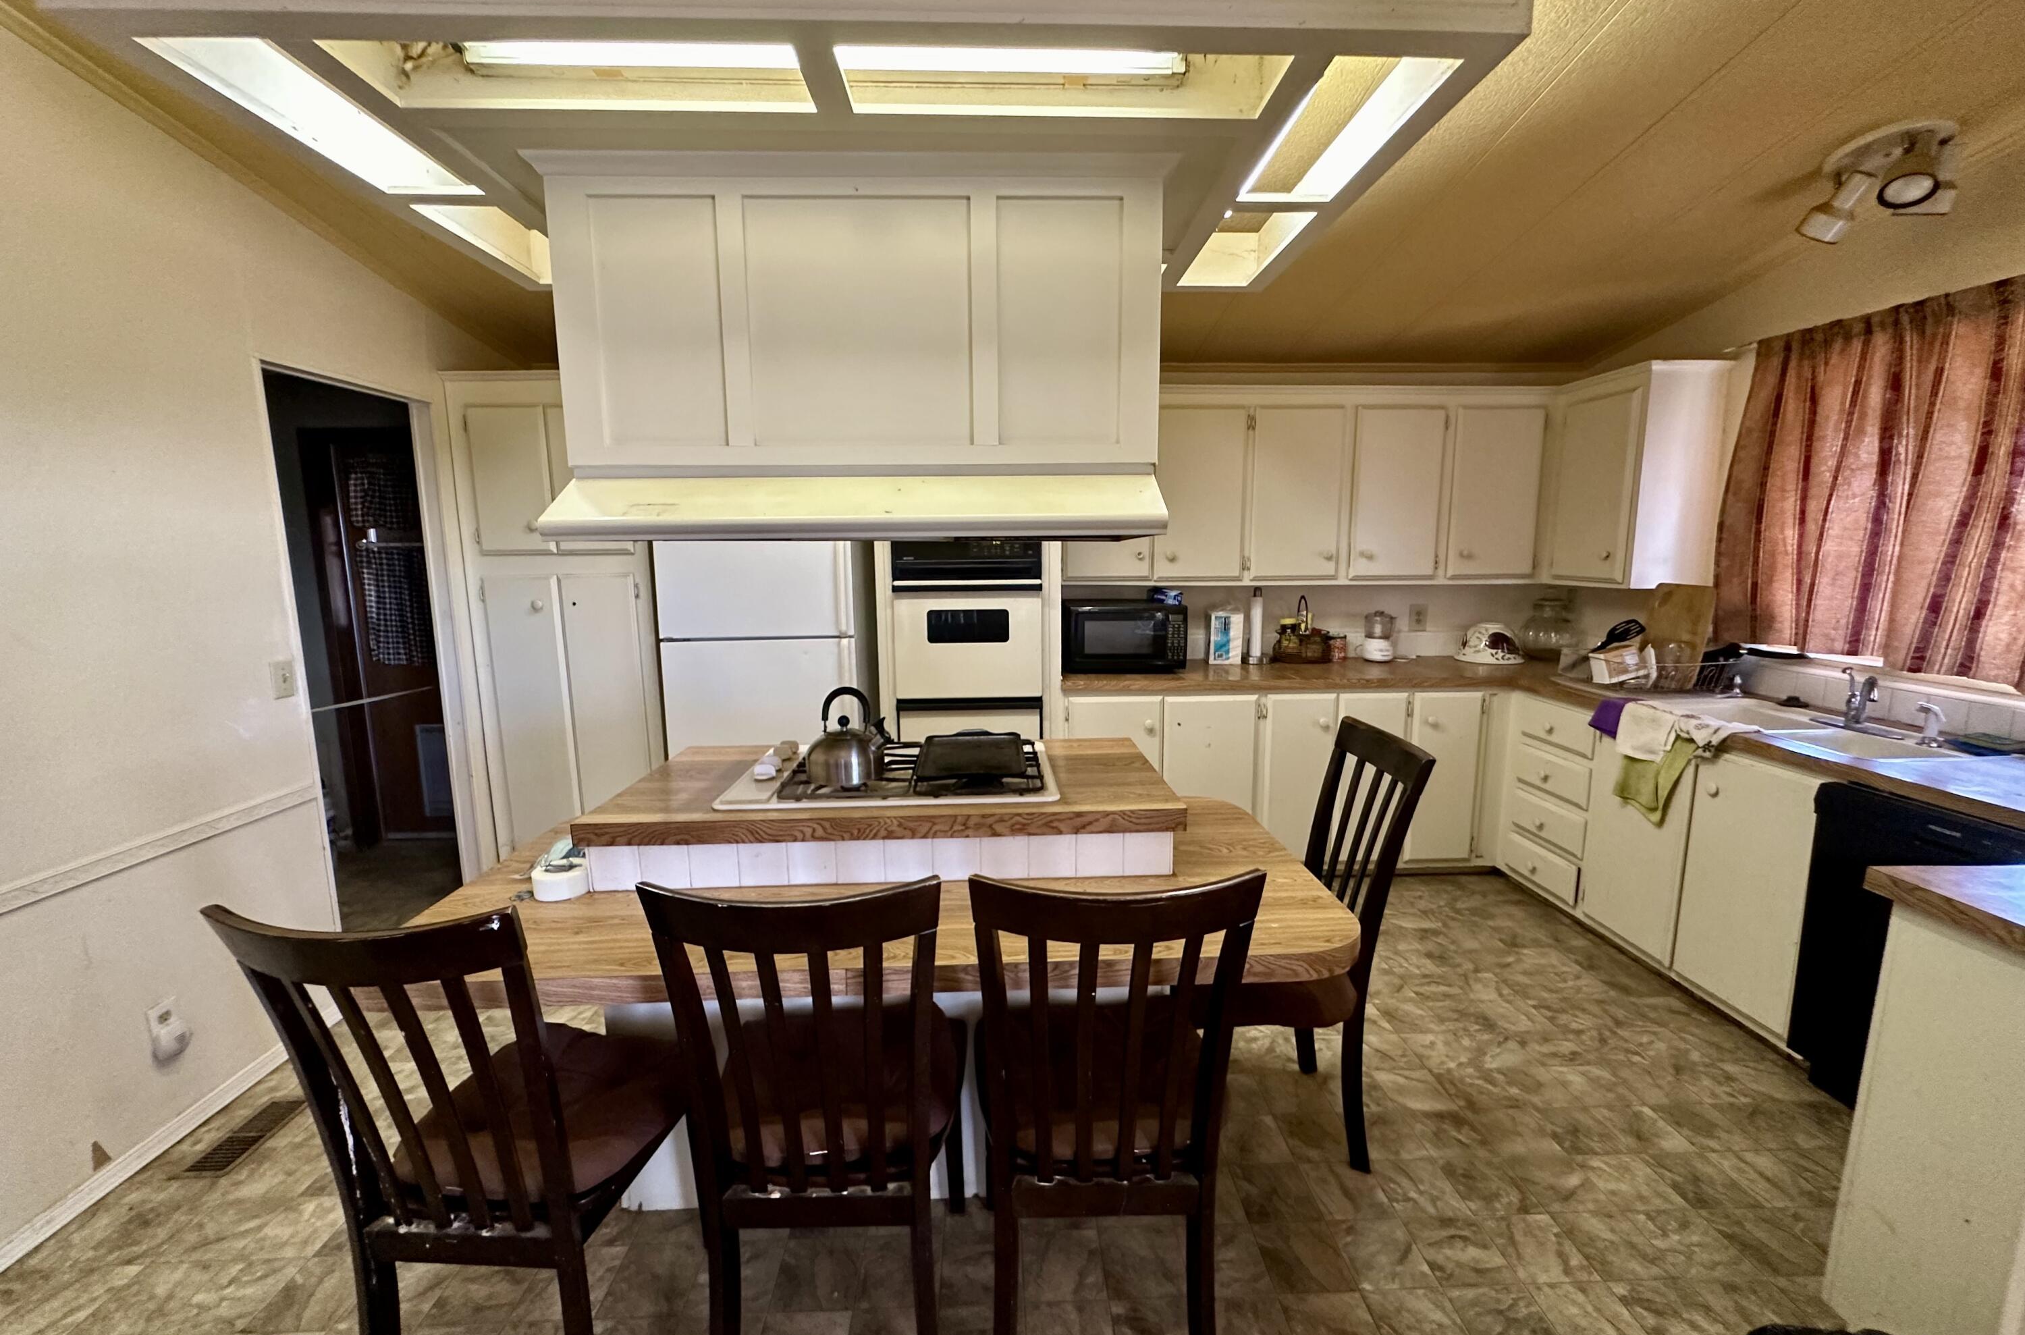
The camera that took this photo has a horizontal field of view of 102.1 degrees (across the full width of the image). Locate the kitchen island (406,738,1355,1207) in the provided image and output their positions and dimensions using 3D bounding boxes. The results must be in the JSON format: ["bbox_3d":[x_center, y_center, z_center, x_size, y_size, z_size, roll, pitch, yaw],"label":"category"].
[{"bbox_3d":[-0.283,0.764,2.033,1.950,0.920,1.100,-1,8,-2],"label":"kitchen island"}]

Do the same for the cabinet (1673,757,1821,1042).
[{"bbox_3d":[2.484,0.671,2.496,0.540,0.750,0.400,-1,8,-1],"label":"cabinet"}]

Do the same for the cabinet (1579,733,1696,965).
[{"bbox_3d":[2.476,0.611,2.917,0.540,0.750,0.410,-1,8,-1],"label":"cabinet"}]

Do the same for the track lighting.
[{"bbox_3d":[2.529,-1.401,2.395,0.250,0.210,0.310,-1,8,-1],"label":"track lighting"}]

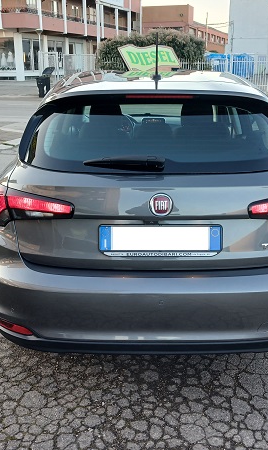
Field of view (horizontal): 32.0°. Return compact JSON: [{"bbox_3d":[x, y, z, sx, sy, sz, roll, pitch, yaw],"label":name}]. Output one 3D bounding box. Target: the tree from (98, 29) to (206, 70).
[{"bbox_3d":[1.175,-10.089,28.892,6.550,3.700,3.200,0,18,0],"label":"tree"}]

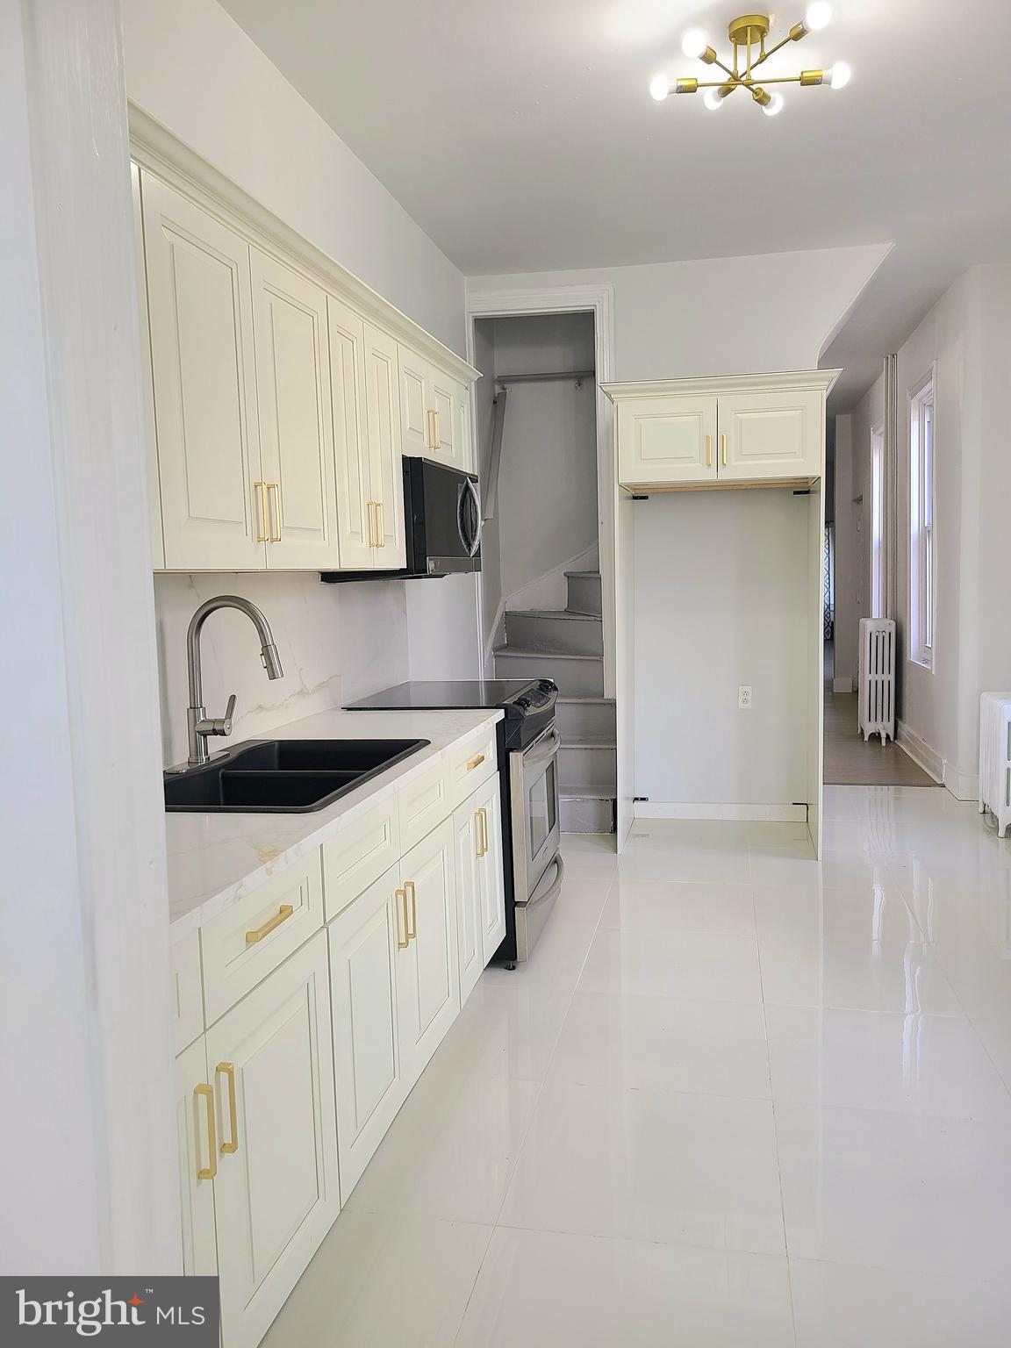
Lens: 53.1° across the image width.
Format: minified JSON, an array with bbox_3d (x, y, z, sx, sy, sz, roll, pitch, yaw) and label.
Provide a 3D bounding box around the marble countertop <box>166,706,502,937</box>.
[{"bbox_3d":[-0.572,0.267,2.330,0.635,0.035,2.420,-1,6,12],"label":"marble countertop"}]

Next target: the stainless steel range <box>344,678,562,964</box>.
[{"bbox_3d":[-0.171,0.537,3.922,0.700,0.935,0.760,-1,6,12],"label":"stainless steel range"}]

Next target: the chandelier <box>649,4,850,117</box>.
[{"bbox_3d":[0.734,-1.851,3.041,0.590,0.200,0.540,-1,6,12],"label":"chandelier"}]

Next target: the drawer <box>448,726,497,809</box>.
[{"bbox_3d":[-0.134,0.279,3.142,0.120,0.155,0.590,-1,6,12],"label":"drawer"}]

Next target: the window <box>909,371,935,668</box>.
[{"bbox_3d":[2.893,-1.026,6.983,0.120,1.900,0.950,-1,6,12],"label":"window"}]

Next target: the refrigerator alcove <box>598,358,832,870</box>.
[{"bbox_3d":[1.074,-0.272,5.077,1.030,2.240,0.780,-1,6,12],"label":"refrigerator alcove"}]

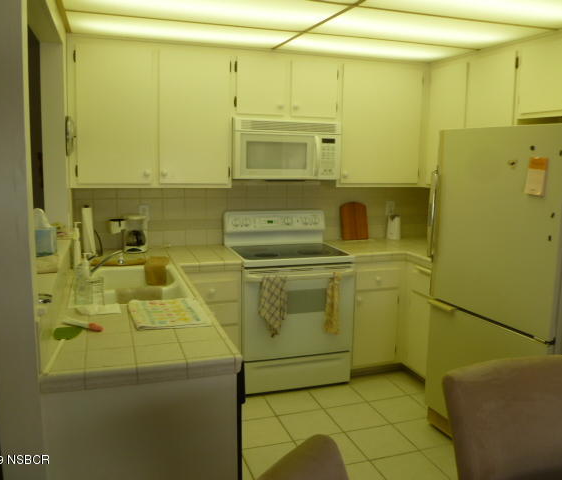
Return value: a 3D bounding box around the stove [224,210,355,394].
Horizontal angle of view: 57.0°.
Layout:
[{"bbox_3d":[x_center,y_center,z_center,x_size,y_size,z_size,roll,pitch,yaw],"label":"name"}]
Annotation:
[{"bbox_3d":[0.039,0.406,3.640,0.758,1.172,0.665,-2,8,-17],"label":"stove"}]

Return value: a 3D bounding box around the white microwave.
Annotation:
[{"bbox_3d":[-0.003,-0.624,3.645,0.758,0.400,0.400,-2,8,-17],"label":"white microwave"}]

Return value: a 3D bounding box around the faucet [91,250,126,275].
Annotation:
[{"bbox_3d":[-0.883,0.132,2.567,0.220,0.160,0.065,-2,8,-17],"label":"faucet"}]

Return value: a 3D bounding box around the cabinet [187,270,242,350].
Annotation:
[{"bbox_3d":[-0.515,0.544,3.552,0.370,0.810,0.610,-2,9,-18],"label":"cabinet"}]

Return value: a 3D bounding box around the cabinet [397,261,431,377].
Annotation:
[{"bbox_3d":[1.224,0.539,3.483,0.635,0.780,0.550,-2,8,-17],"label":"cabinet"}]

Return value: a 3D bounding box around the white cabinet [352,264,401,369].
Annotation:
[{"bbox_3d":[0.579,0.484,3.867,0.393,0.780,0.620,-2,8,-17],"label":"white cabinet"}]

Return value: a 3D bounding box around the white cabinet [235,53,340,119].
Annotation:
[{"bbox_3d":[-0.009,-1.042,3.619,0.760,0.445,0.335,-2,8,-17],"label":"white cabinet"}]

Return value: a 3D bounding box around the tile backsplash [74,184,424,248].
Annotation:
[{"bbox_3d":[-0.054,-0.191,3.935,2.780,0.445,0.020,-2,9,-18],"label":"tile backsplash"}]

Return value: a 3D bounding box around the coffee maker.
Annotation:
[{"bbox_3d":[-0.998,-0.044,3.537,0.155,0.250,0.195,-2,9,-18],"label":"coffee maker"}]

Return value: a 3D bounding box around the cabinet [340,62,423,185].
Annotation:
[{"bbox_3d":[0.693,-0.857,3.912,0.700,0.890,0.325,-2,9,-18],"label":"cabinet"}]

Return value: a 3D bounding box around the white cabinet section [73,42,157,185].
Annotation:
[{"bbox_3d":[-1.056,-0.771,3.301,0.488,0.850,0.320,-2,10,-18],"label":"white cabinet section"}]

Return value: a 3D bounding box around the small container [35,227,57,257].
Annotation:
[{"bbox_3d":[-1.111,0.006,2.418,0.115,0.120,0.115,-4,9,-29],"label":"small container"}]

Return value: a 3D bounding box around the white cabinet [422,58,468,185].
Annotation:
[{"bbox_3d":[1.321,-0.821,3.729,0.310,0.890,0.430,-2,9,-18],"label":"white cabinet"}]

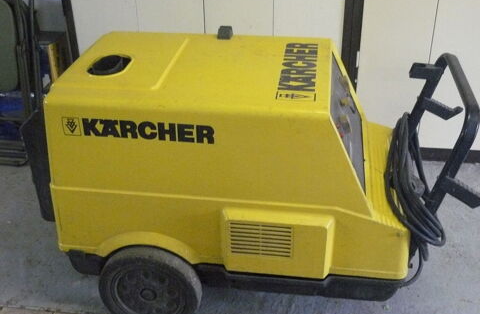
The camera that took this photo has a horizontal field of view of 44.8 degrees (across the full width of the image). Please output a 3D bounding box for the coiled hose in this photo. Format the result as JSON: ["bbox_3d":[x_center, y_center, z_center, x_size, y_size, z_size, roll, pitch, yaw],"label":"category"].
[{"bbox_3d":[0.506,0.131,1.762,0.175,0.381,0.556,4,29,7],"label":"coiled hose"}]

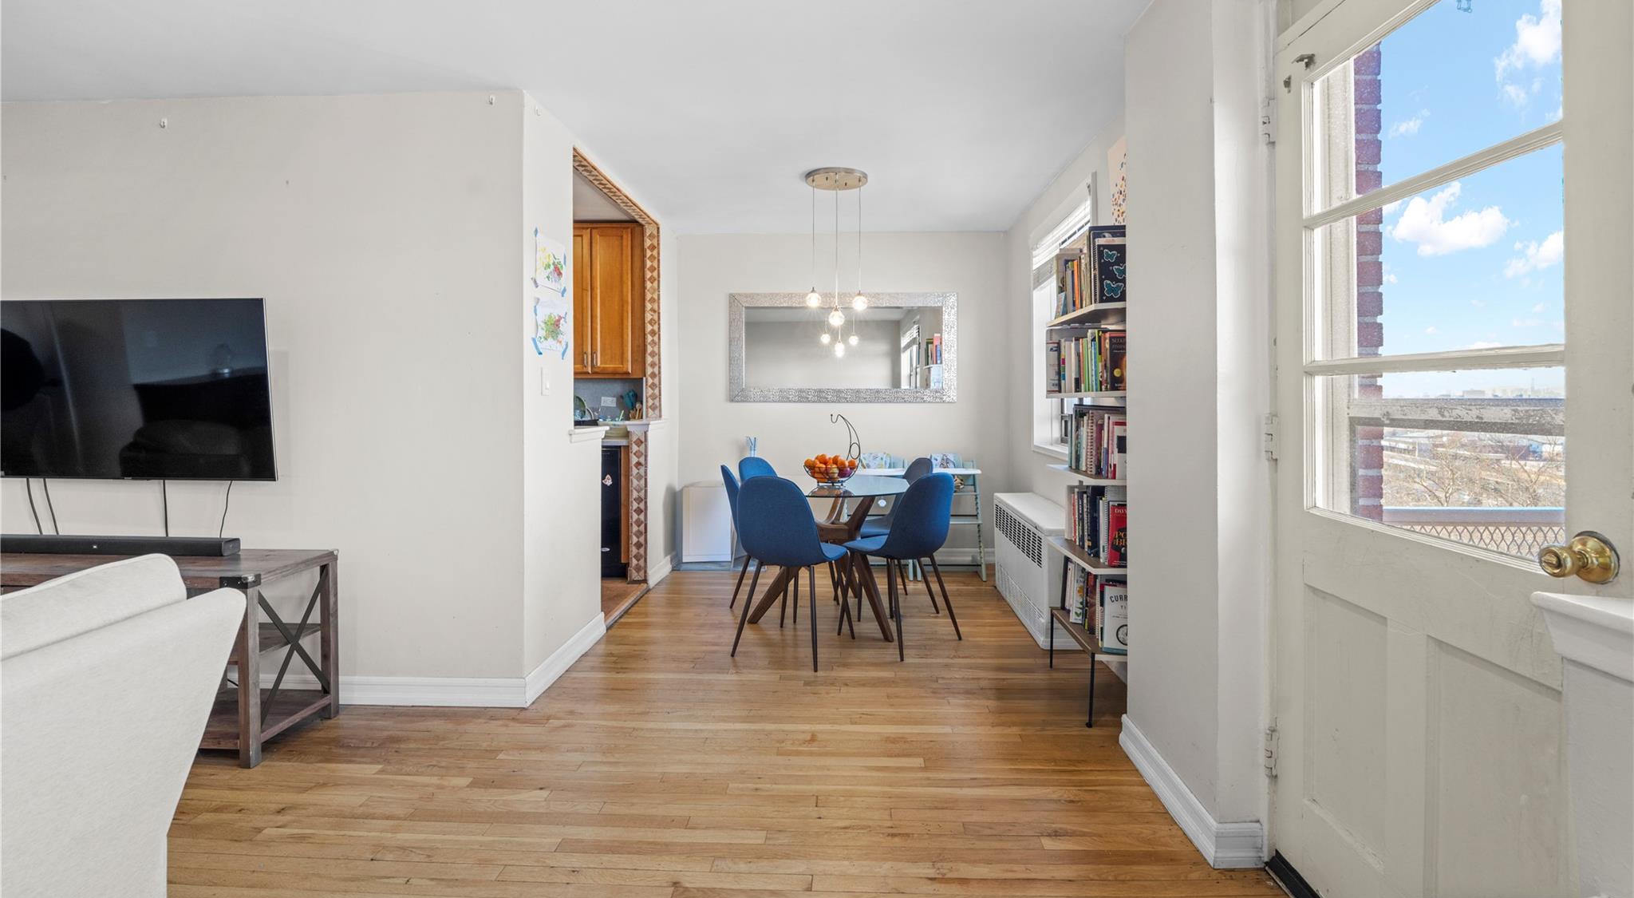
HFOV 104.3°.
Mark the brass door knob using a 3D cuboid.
[{"bbox_3d":[1.136,0.167,0.957,0.068,0.074,0.072,0,2,3],"label":"brass door knob"}]

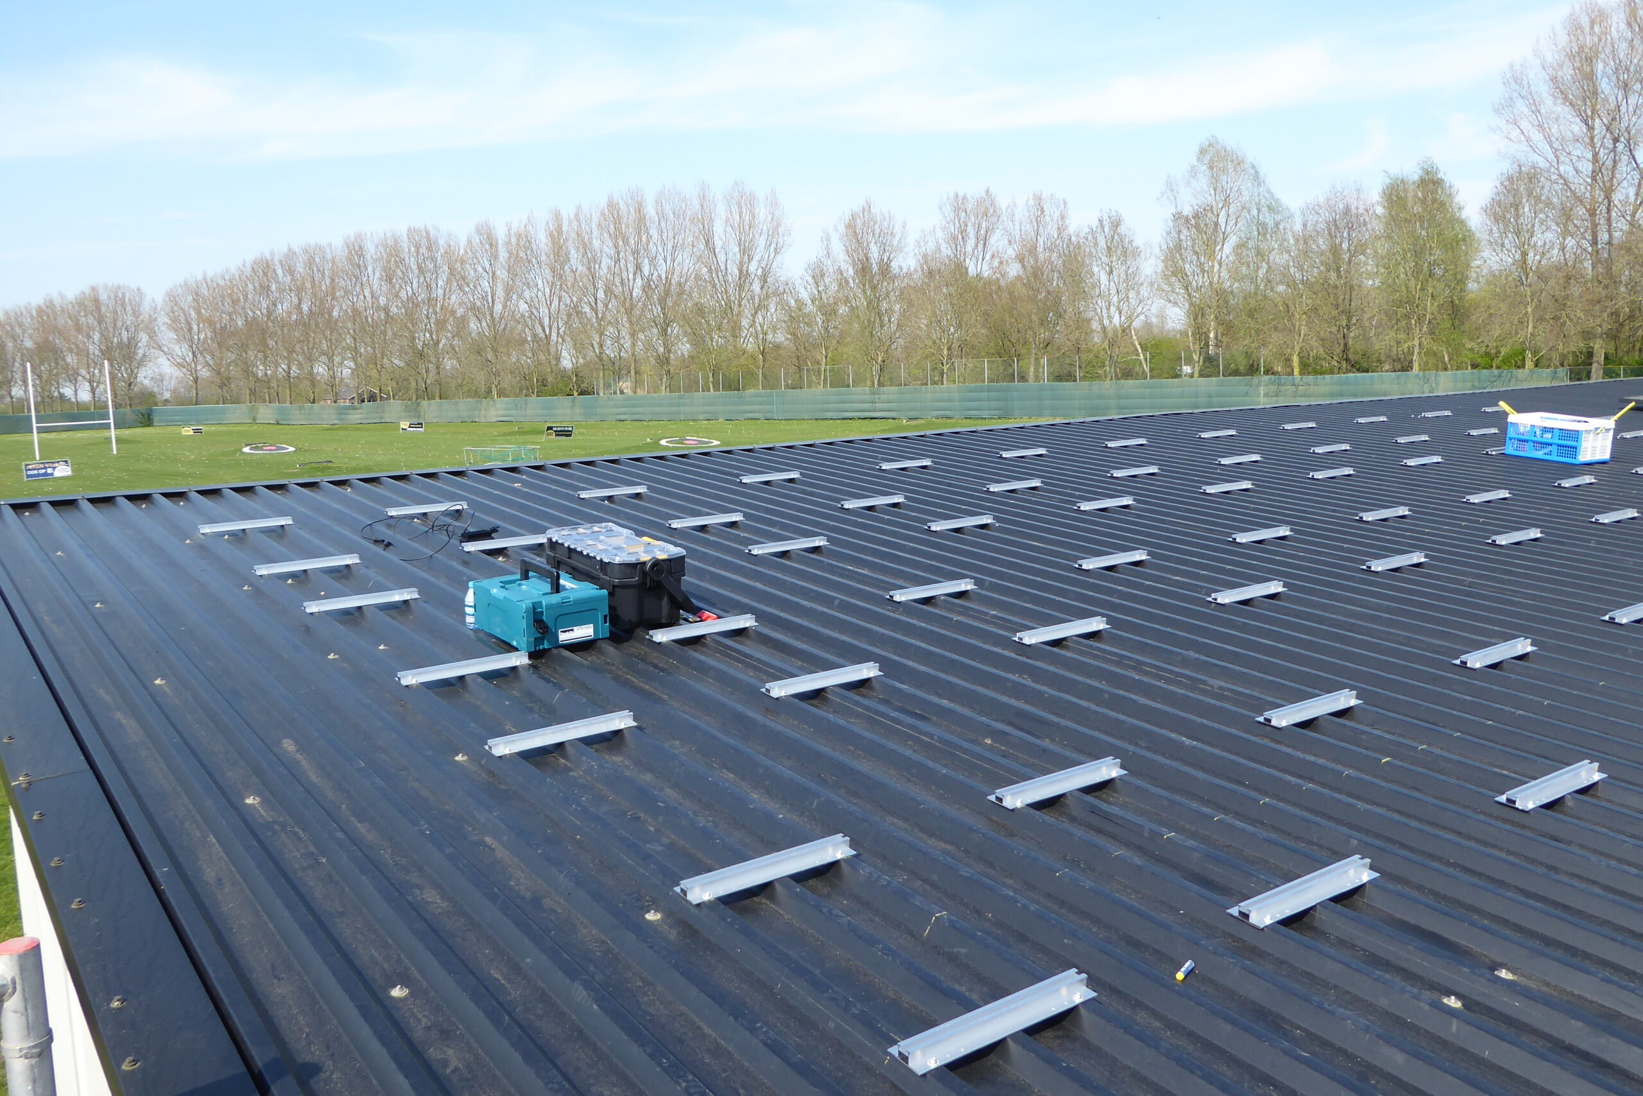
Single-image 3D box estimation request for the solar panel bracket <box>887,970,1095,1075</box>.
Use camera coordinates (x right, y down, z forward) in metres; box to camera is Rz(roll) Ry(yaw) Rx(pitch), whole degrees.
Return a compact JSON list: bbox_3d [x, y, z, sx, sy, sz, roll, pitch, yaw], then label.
[{"bbox_3d":[0.290,0.770,2.271,0.402,0.026,0.079,-8,15,-36],"label":"solar panel bracket"}]

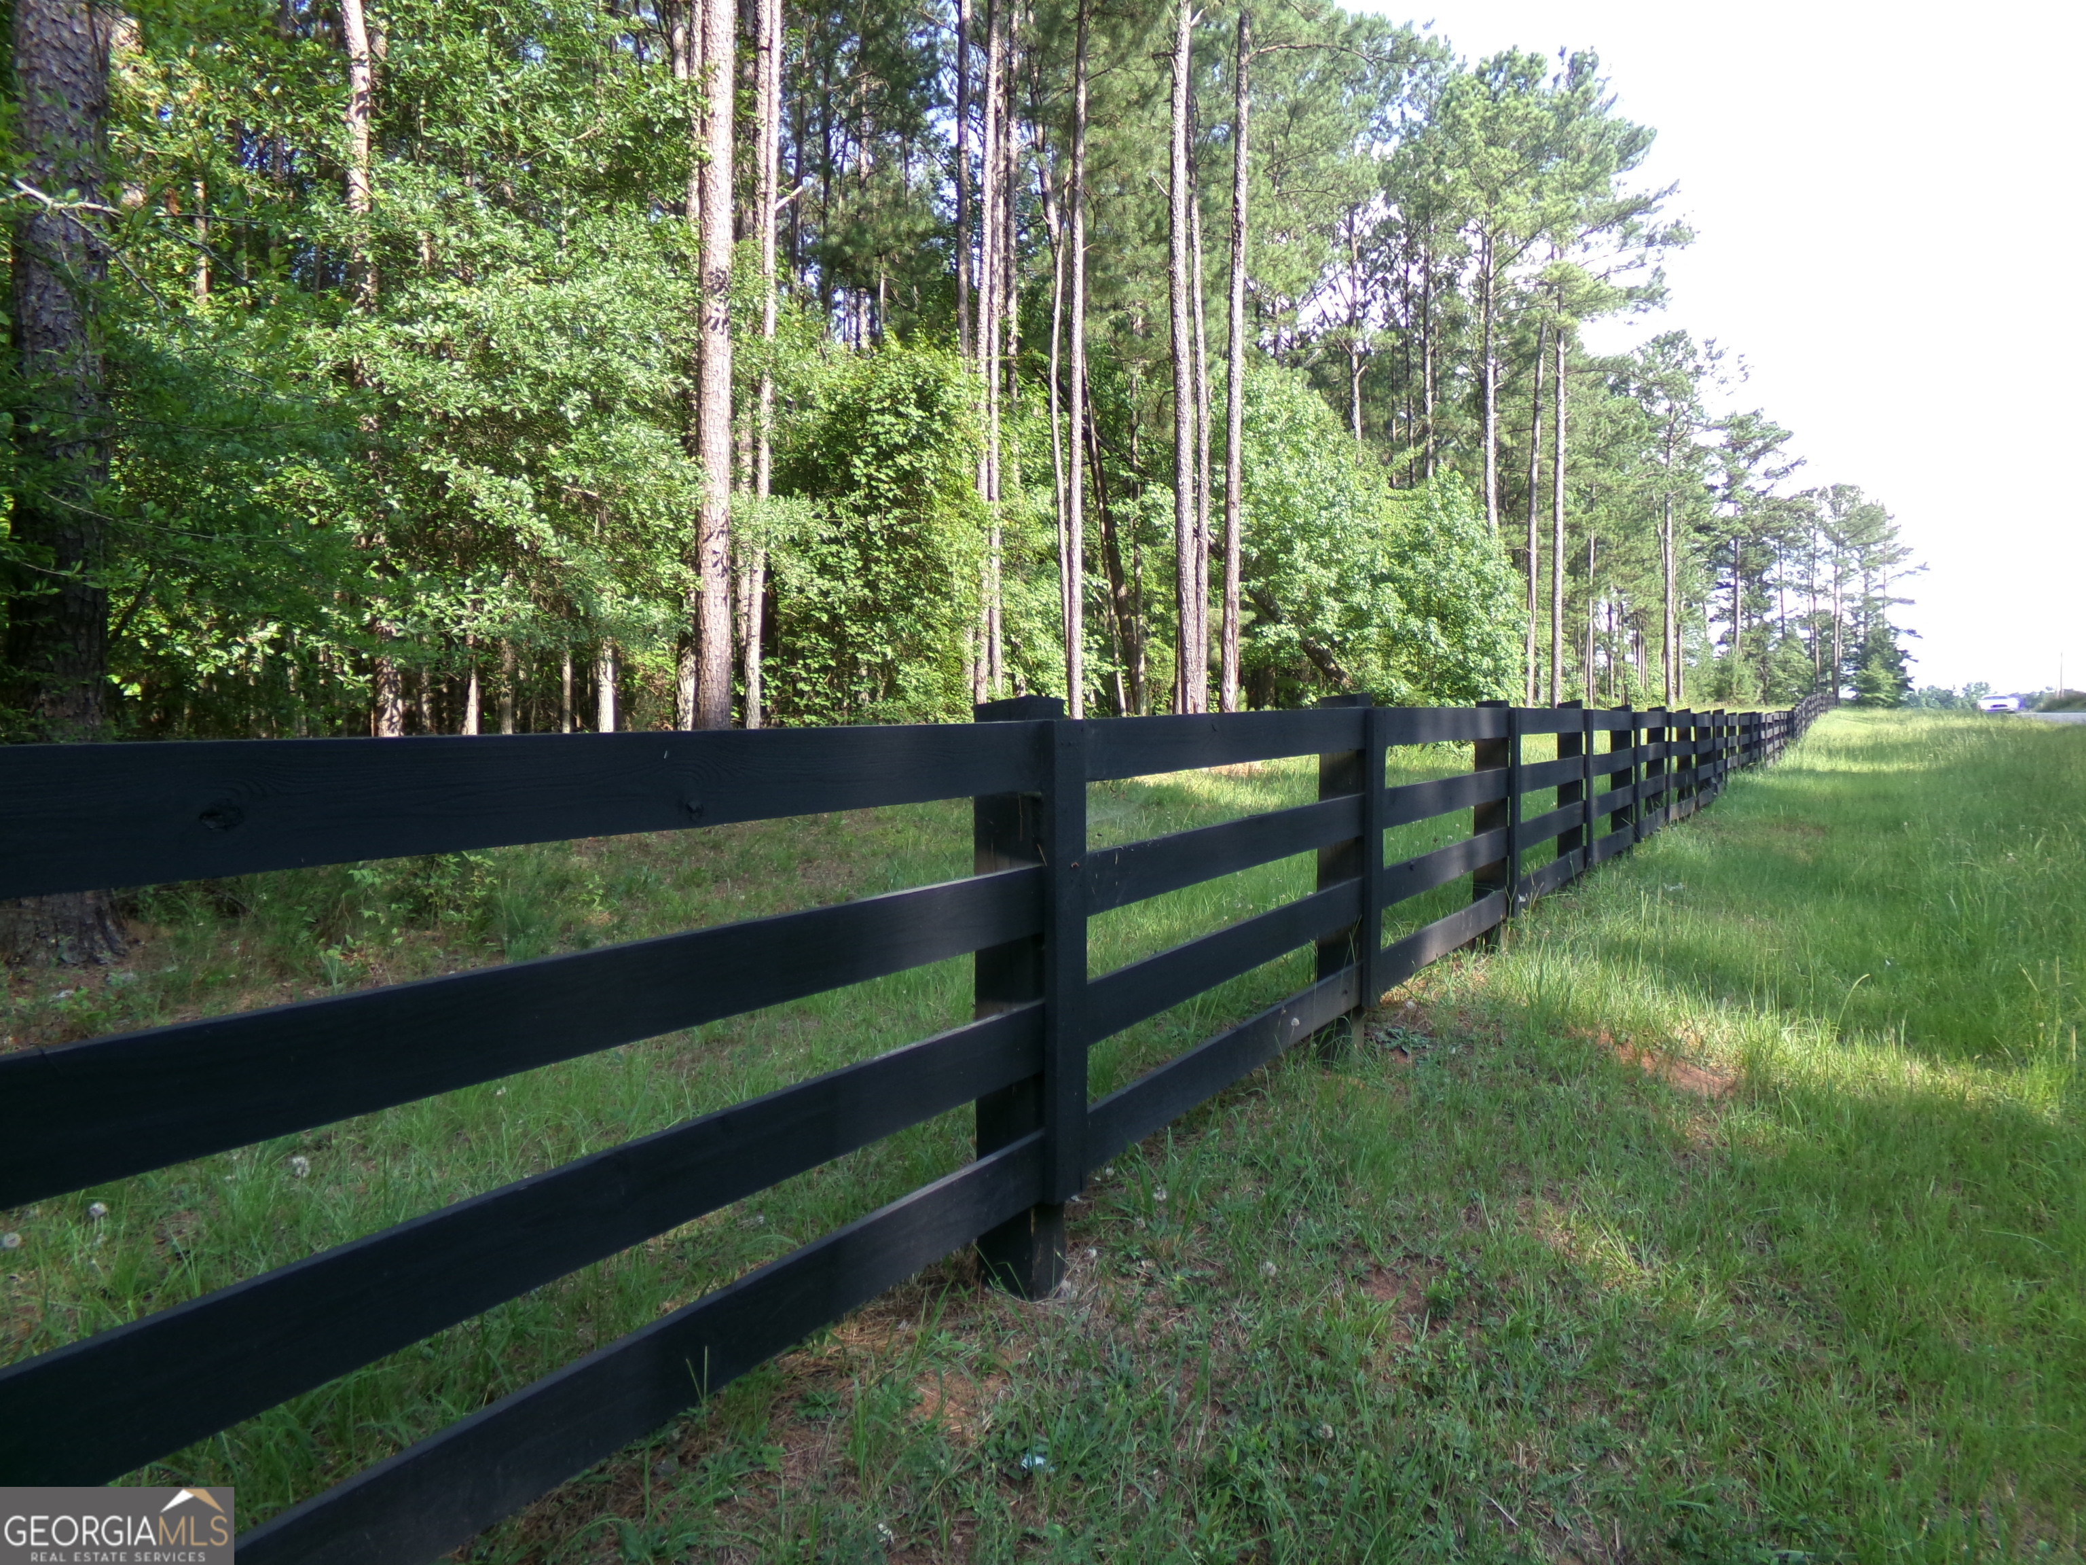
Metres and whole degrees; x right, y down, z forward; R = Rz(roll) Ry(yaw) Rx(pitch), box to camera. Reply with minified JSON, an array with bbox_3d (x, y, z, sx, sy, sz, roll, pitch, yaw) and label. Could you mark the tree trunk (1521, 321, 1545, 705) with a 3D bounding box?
[{"bbox_3d":[16.986,-9.042,50.000,0.340,14.000,0.340,0,3,0],"label":"tree trunk"}]

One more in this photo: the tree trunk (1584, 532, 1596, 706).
[{"bbox_3d":[22.682,-6.524,60.000,0.280,7.700,0.280,0,3,0],"label":"tree trunk"}]

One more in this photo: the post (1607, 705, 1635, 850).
[{"bbox_3d":[4.733,-0.007,11.800,0.140,1.250,0.140,2,4,29],"label":"post"}]

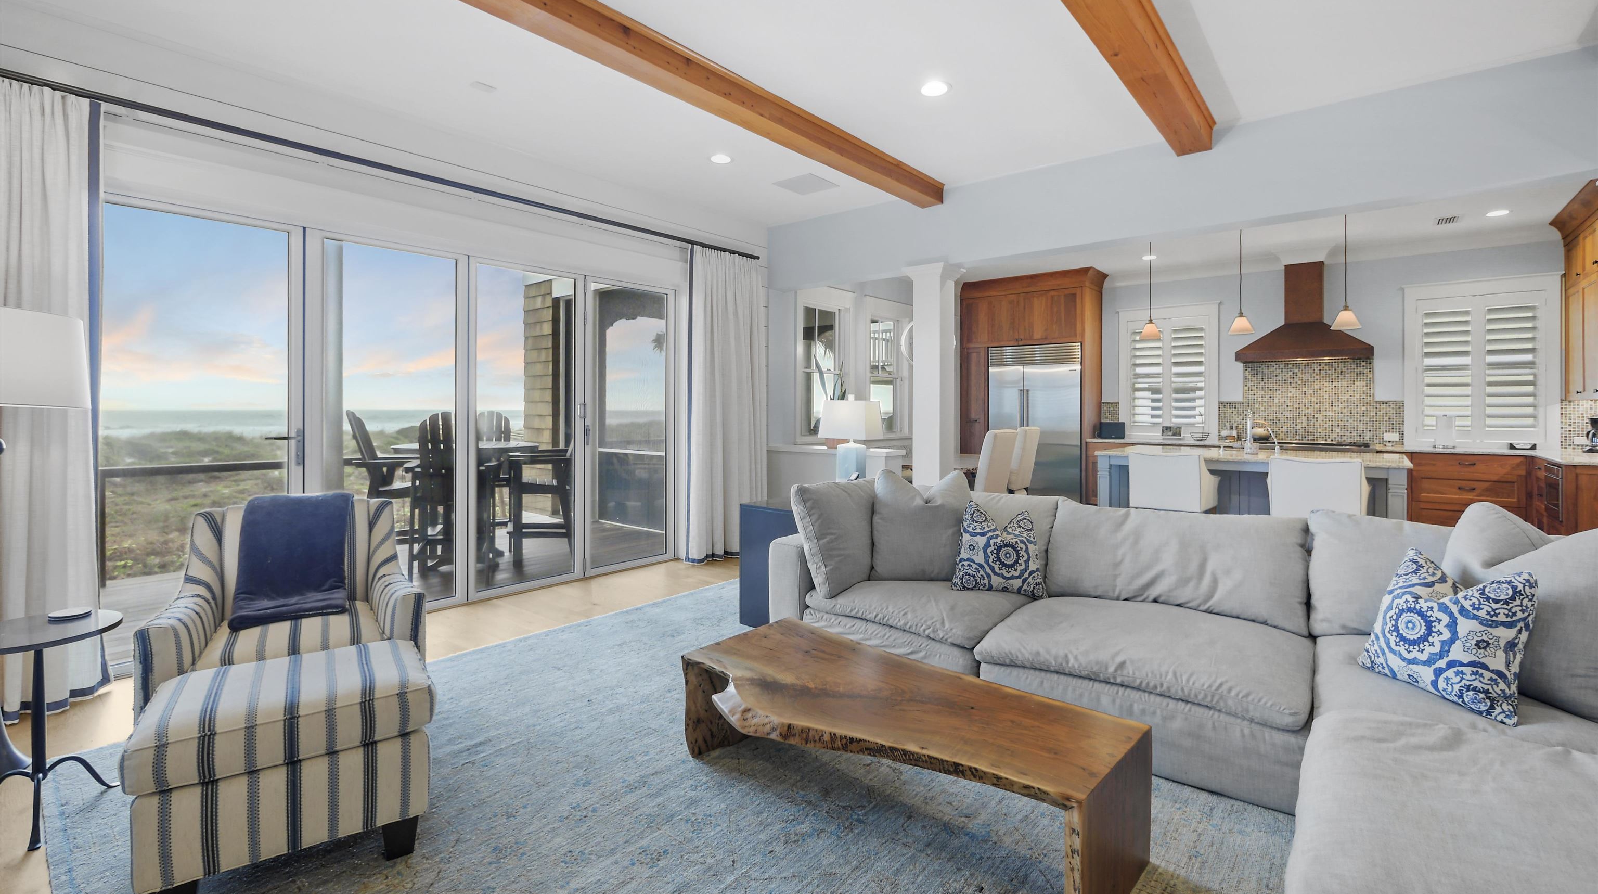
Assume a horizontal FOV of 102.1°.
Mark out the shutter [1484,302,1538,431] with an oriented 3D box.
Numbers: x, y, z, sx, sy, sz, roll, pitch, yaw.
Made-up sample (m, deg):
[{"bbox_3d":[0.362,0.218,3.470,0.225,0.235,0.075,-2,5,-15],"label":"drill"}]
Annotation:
[{"bbox_3d":[6.941,-0.770,6.305,0.377,1.212,0.060,1,2,39],"label":"shutter"}]

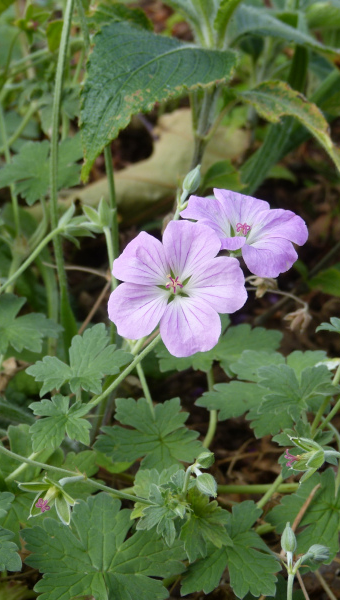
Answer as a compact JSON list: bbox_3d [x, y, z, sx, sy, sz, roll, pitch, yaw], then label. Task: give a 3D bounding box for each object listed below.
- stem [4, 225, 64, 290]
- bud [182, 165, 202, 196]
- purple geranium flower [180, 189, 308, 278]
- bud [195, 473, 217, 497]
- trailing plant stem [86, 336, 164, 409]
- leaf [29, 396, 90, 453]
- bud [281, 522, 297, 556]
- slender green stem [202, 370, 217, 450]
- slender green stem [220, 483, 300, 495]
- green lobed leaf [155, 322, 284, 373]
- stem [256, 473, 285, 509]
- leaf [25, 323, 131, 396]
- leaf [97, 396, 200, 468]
[{"bbox_3d":[-0.045,-0.014,0.530,0.003,0.029,0.003,45,8,0],"label":"stem"},{"bbox_3d":[0.007,-0.037,0.490,0.005,0.010,0.005,27,0,0],"label":"bud"},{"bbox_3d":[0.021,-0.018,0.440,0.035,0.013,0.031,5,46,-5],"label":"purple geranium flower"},{"bbox_3d":[0.011,0.055,0.475,0.005,0.009,0.005,-38,-8,0],"label":"bud"},{"bbox_3d":[-0.014,0.023,0.509,0.002,0.037,0.002,46,20,0],"label":"trailing plant stem"},{"bbox_3d":[-0.034,0.039,0.490,0.018,0.005,0.018,7,50,6],"label":"leaf"},{"bbox_3d":[0.034,0.069,0.460,0.004,0.010,0.004,-3,11,0],"label":"bud"},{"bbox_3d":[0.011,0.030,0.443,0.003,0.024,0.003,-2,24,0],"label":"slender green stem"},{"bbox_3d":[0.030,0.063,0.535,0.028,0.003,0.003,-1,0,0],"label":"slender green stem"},{"bbox_3d":[0.018,0.016,0.560,0.043,0.008,0.033,0,32,0],"label":"green lobed leaf"},{"bbox_3d":[0.033,0.062,0.517,0.002,0.016,0.002,35,19,0],"label":"stem"},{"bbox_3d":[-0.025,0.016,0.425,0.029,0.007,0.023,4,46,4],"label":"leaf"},{"bbox_3d":[-0.007,0.042,0.500,0.034,0.006,0.031,0,41,0],"label":"leaf"}]

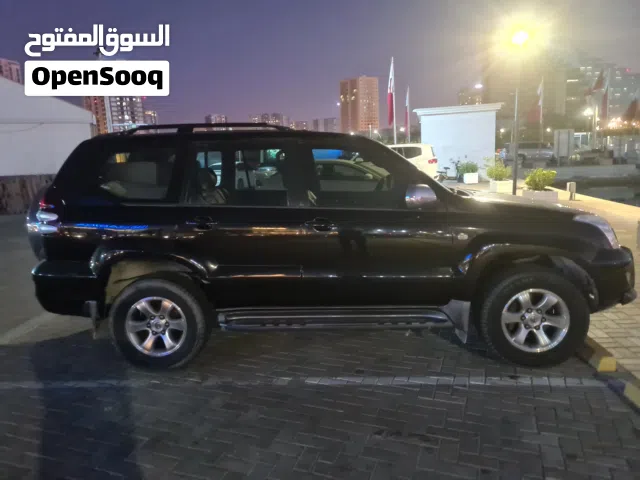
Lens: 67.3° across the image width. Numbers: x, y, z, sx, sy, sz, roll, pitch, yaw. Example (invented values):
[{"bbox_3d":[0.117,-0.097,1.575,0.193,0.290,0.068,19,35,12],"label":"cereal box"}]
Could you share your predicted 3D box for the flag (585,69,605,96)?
[{"bbox_3d":[27.171,-15.590,47.582,1.950,2.800,0.700,3,11,29],"label":"flag"}]

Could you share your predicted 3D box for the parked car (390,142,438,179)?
[{"bbox_3d":[2.381,-2.845,19.646,4.850,1.870,1.930,1,10,17],"label":"parked car"}]

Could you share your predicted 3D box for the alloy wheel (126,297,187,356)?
[{"bbox_3d":[-1.235,0.653,3.722,0.470,0.470,0.190,-2,9,5],"label":"alloy wheel"}]

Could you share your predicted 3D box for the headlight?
[{"bbox_3d":[1.991,-0.048,3.473,0.420,0.250,0.320,-2,10,5],"label":"headlight"}]

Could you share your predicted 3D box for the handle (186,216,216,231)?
[{"bbox_3d":[-0.853,-0.119,3.460,0.205,0.095,0.060,-2,9,5],"label":"handle"}]

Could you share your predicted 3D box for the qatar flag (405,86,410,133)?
[{"bbox_3d":[9.859,-14.704,54.161,0.620,4.900,0.500,-1,9,11],"label":"qatar flag"}]

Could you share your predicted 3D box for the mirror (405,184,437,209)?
[{"bbox_3d":[0.669,-0.295,3.254,0.180,0.170,0.250,-2,10,5],"label":"mirror"}]

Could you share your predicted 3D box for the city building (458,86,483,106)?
[{"bbox_3d":[158.050,-127.439,505.759,25.000,67.600,25.000,0,10,17],"label":"city building"}]

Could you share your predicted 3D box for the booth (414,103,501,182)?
[{"bbox_3d":[6.957,-4.790,24.120,4.140,3.510,3.600,0,10,16],"label":"booth"}]

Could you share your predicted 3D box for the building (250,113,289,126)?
[{"bbox_3d":[-63.809,-133.903,625.065,48.000,59.400,28.000,-3,10,-5],"label":"building"}]

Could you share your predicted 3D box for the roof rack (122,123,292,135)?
[{"bbox_3d":[-0.819,-0.923,4.244,1.380,0.110,1.220,-2,10,5],"label":"roof rack"}]

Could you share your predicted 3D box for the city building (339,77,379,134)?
[{"bbox_3d":[45.542,-136.759,551.092,31.000,90.700,31.000,-10,12,-39],"label":"city building"}]

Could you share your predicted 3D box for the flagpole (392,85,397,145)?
[{"bbox_3d":[6.060,-9.937,39.278,0.150,9.500,0.150,-1,9,9],"label":"flagpole"}]

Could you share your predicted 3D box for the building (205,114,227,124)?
[{"bbox_3d":[-133.416,-131.709,625.221,28.000,61.300,25.000,-5,10,-11],"label":"building"}]

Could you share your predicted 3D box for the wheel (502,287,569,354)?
[{"bbox_3d":[1.540,0.561,3.496,0.465,0.465,0.200,-2,10,5],"label":"wheel"}]

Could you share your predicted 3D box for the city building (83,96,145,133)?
[{"bbox_3d":[-147.473,-78.217,347.791,36.000,57.600,28.000,-6,10,-22],"label":"city building"}]

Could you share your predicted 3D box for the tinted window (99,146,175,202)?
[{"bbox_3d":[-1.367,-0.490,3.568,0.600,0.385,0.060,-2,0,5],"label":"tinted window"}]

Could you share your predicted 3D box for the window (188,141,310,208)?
[{"bbox_3d":[-0.523,-0.486,3.523,0.950,0.490,0.060,-2,0,5],"label":"window"}]

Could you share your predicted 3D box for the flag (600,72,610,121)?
[{"bbox_3d":[28.849,-14.500,48.573,0.850,4.600,0.600,3,11,30],"label":"flag"}]

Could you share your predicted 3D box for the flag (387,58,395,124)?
[{"bbox_3d":[5.573,-11.739,38.000,0.600,5.530,0.450,-3,10,0],"label":"flag"}]

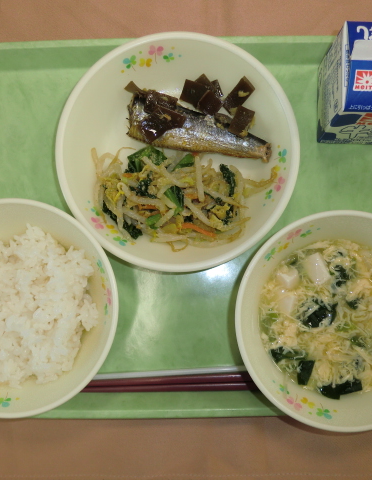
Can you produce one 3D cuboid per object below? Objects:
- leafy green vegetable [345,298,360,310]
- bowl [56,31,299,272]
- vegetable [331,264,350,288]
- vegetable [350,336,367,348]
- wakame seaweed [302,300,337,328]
[{"bbox_3d":[0.108,0.042,0.311,0.011,0.005,0.008,0,86,2],"label":"leafy green vegetable"},{"bbox_3d":[-0.005,-0.056,0.335,0.160,0.043,0.160,0,86,2],"label":"bowl"},{"bbox_3d":[0.101,0.023,0.313,0.013,0.006,0.014,0,86,2],"label":"vegetable"},{"bbox_3d":[0.111,0.066,0.310,0.011,0.005,0.008,0,86,2],"label":"vegetable"},{"bbox_3d":[0.088,0.049,0.316,0.023,0.007,0.018,0,86,2],"label":"wakame seaweed"}]

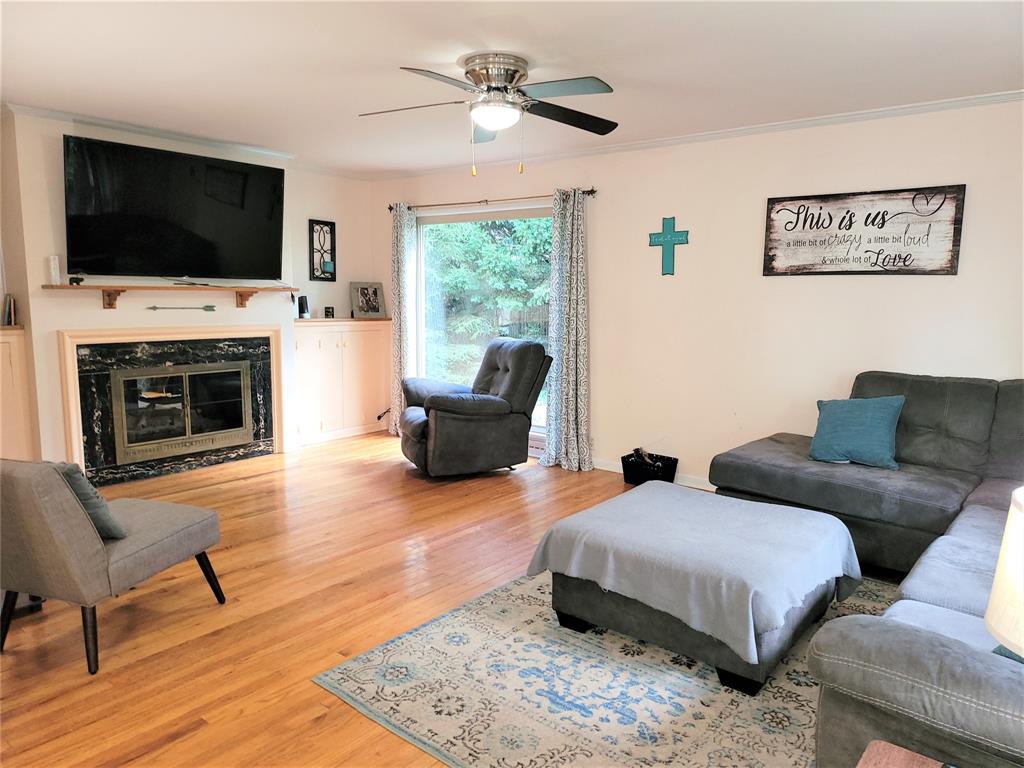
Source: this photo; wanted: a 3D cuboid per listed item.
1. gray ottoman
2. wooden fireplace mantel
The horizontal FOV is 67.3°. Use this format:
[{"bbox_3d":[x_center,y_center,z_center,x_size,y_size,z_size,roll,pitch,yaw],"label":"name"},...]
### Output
[{"bbox_3d":[0.779,0.783,3.242,0.950,0.440,0.950,6,9,39],"label":"gray ottoman"},{"bbox_3d":[-2.384,-0.626,5.602,0.200,0.148,1.798,6,9,39],"label":"wooden fireplace mantel"}]

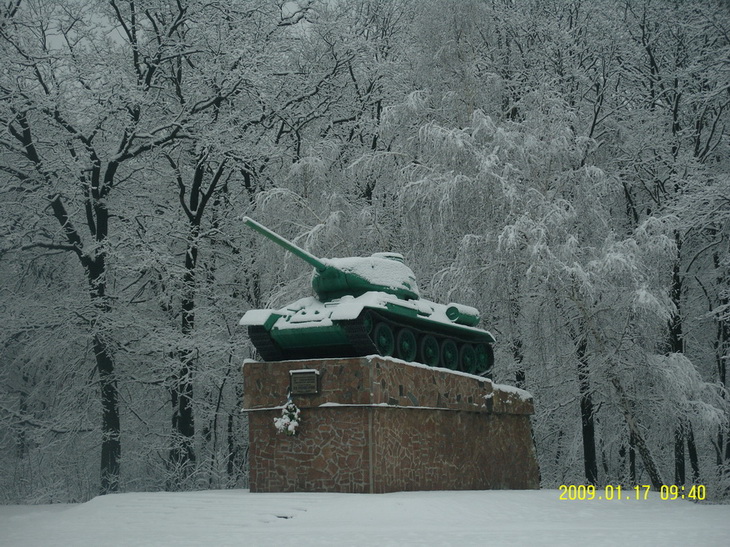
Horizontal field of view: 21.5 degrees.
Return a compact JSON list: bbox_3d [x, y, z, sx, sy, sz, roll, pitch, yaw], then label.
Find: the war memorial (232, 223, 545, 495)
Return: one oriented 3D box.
[{"bbox_3d":[0.280,2.133,44.199,3.400,5.750,10.100,-4,-7,32],"label":"war memorial"}]

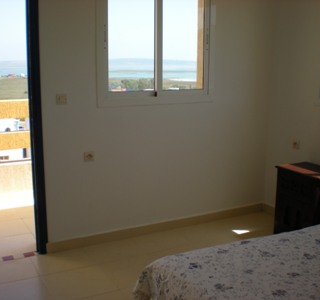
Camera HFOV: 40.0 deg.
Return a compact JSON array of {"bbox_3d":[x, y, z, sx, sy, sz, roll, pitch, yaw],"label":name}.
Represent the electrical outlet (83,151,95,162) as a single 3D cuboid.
[{"bbox_3d":[-0.561,0.055,3.492,0.081,0.081,0.012,-6,13,-28],"label":"electrical outlet"}]

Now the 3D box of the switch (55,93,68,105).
[{"bbox_3d":[-0.738,-0.380,3.299,0.081,0.081,0.012,-6,13,-28],"label":"switch"}]

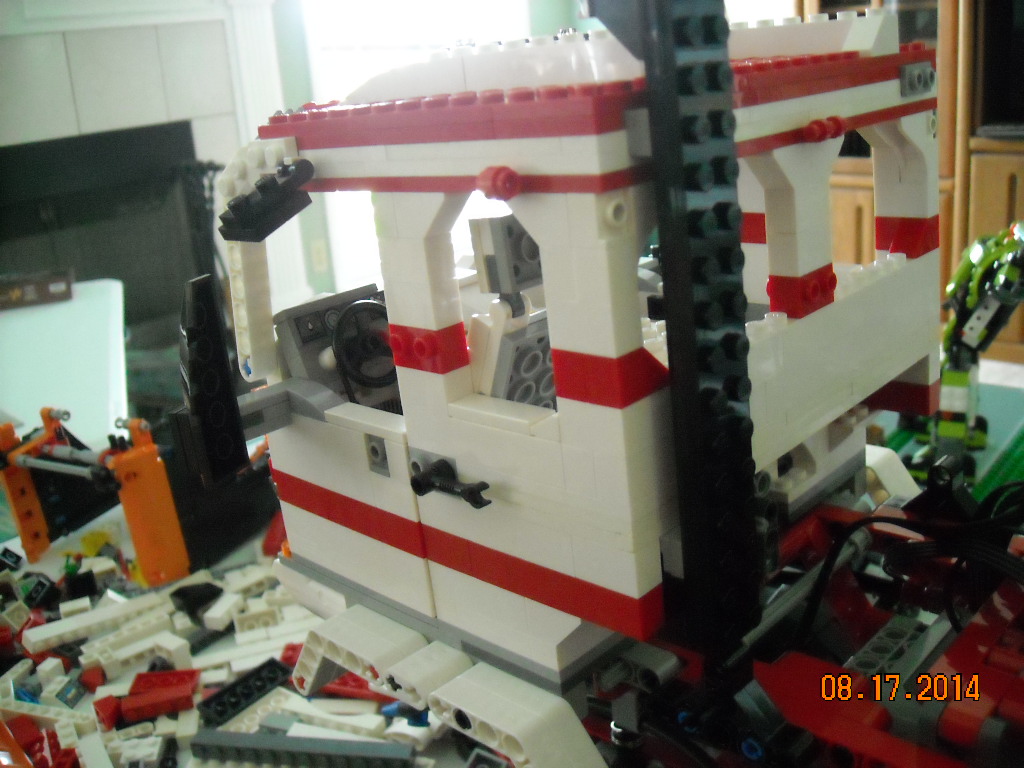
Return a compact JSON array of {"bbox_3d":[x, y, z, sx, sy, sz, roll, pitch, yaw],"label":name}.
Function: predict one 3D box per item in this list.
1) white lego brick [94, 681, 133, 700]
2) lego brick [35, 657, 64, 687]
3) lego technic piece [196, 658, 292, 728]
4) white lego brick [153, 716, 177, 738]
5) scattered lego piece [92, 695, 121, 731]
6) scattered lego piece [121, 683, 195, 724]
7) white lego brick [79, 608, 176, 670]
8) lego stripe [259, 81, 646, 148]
[{"bbox_3d":[-0.204,0.159,0.535,0.022,0.007,0.014,-10,15,-21],"label":"white lego brick"},{"bbox_3d":[-0.249,0.155,0.557,0.009,0.010,0.011,1,15,20],"label":"lego brick"},{"bbox_3d":[-0.136,0.157,0.531,0.016,0.005,0.048,15,27,37],"label":"lego technic piece"},{"bbox_3d":[-0.154,0.152,0.460,0.009,0.007,0.009,-6,17,2],"label":"white lego brick"},{"bbox_3d":[-0.195,0.158,0.499,0.010,0.012,0.013,-11,16,-25],"label":"scattered lego piece"},{"bbox_3d":[-0.170,0.155,0.498,0.032,0.009,0.008,-9,15,-17],"label":"scattered lego piece"},{"bbox_3d":[-0.207,0.138,0.560,0.048,0.011,0.009,-19,21,-35],"label":"white lego brick"},{"bbox_3d":[-0.017,-0.054,0.210,0.102,0.008,0.016,11,25,44],"label":"lego stripe"}]

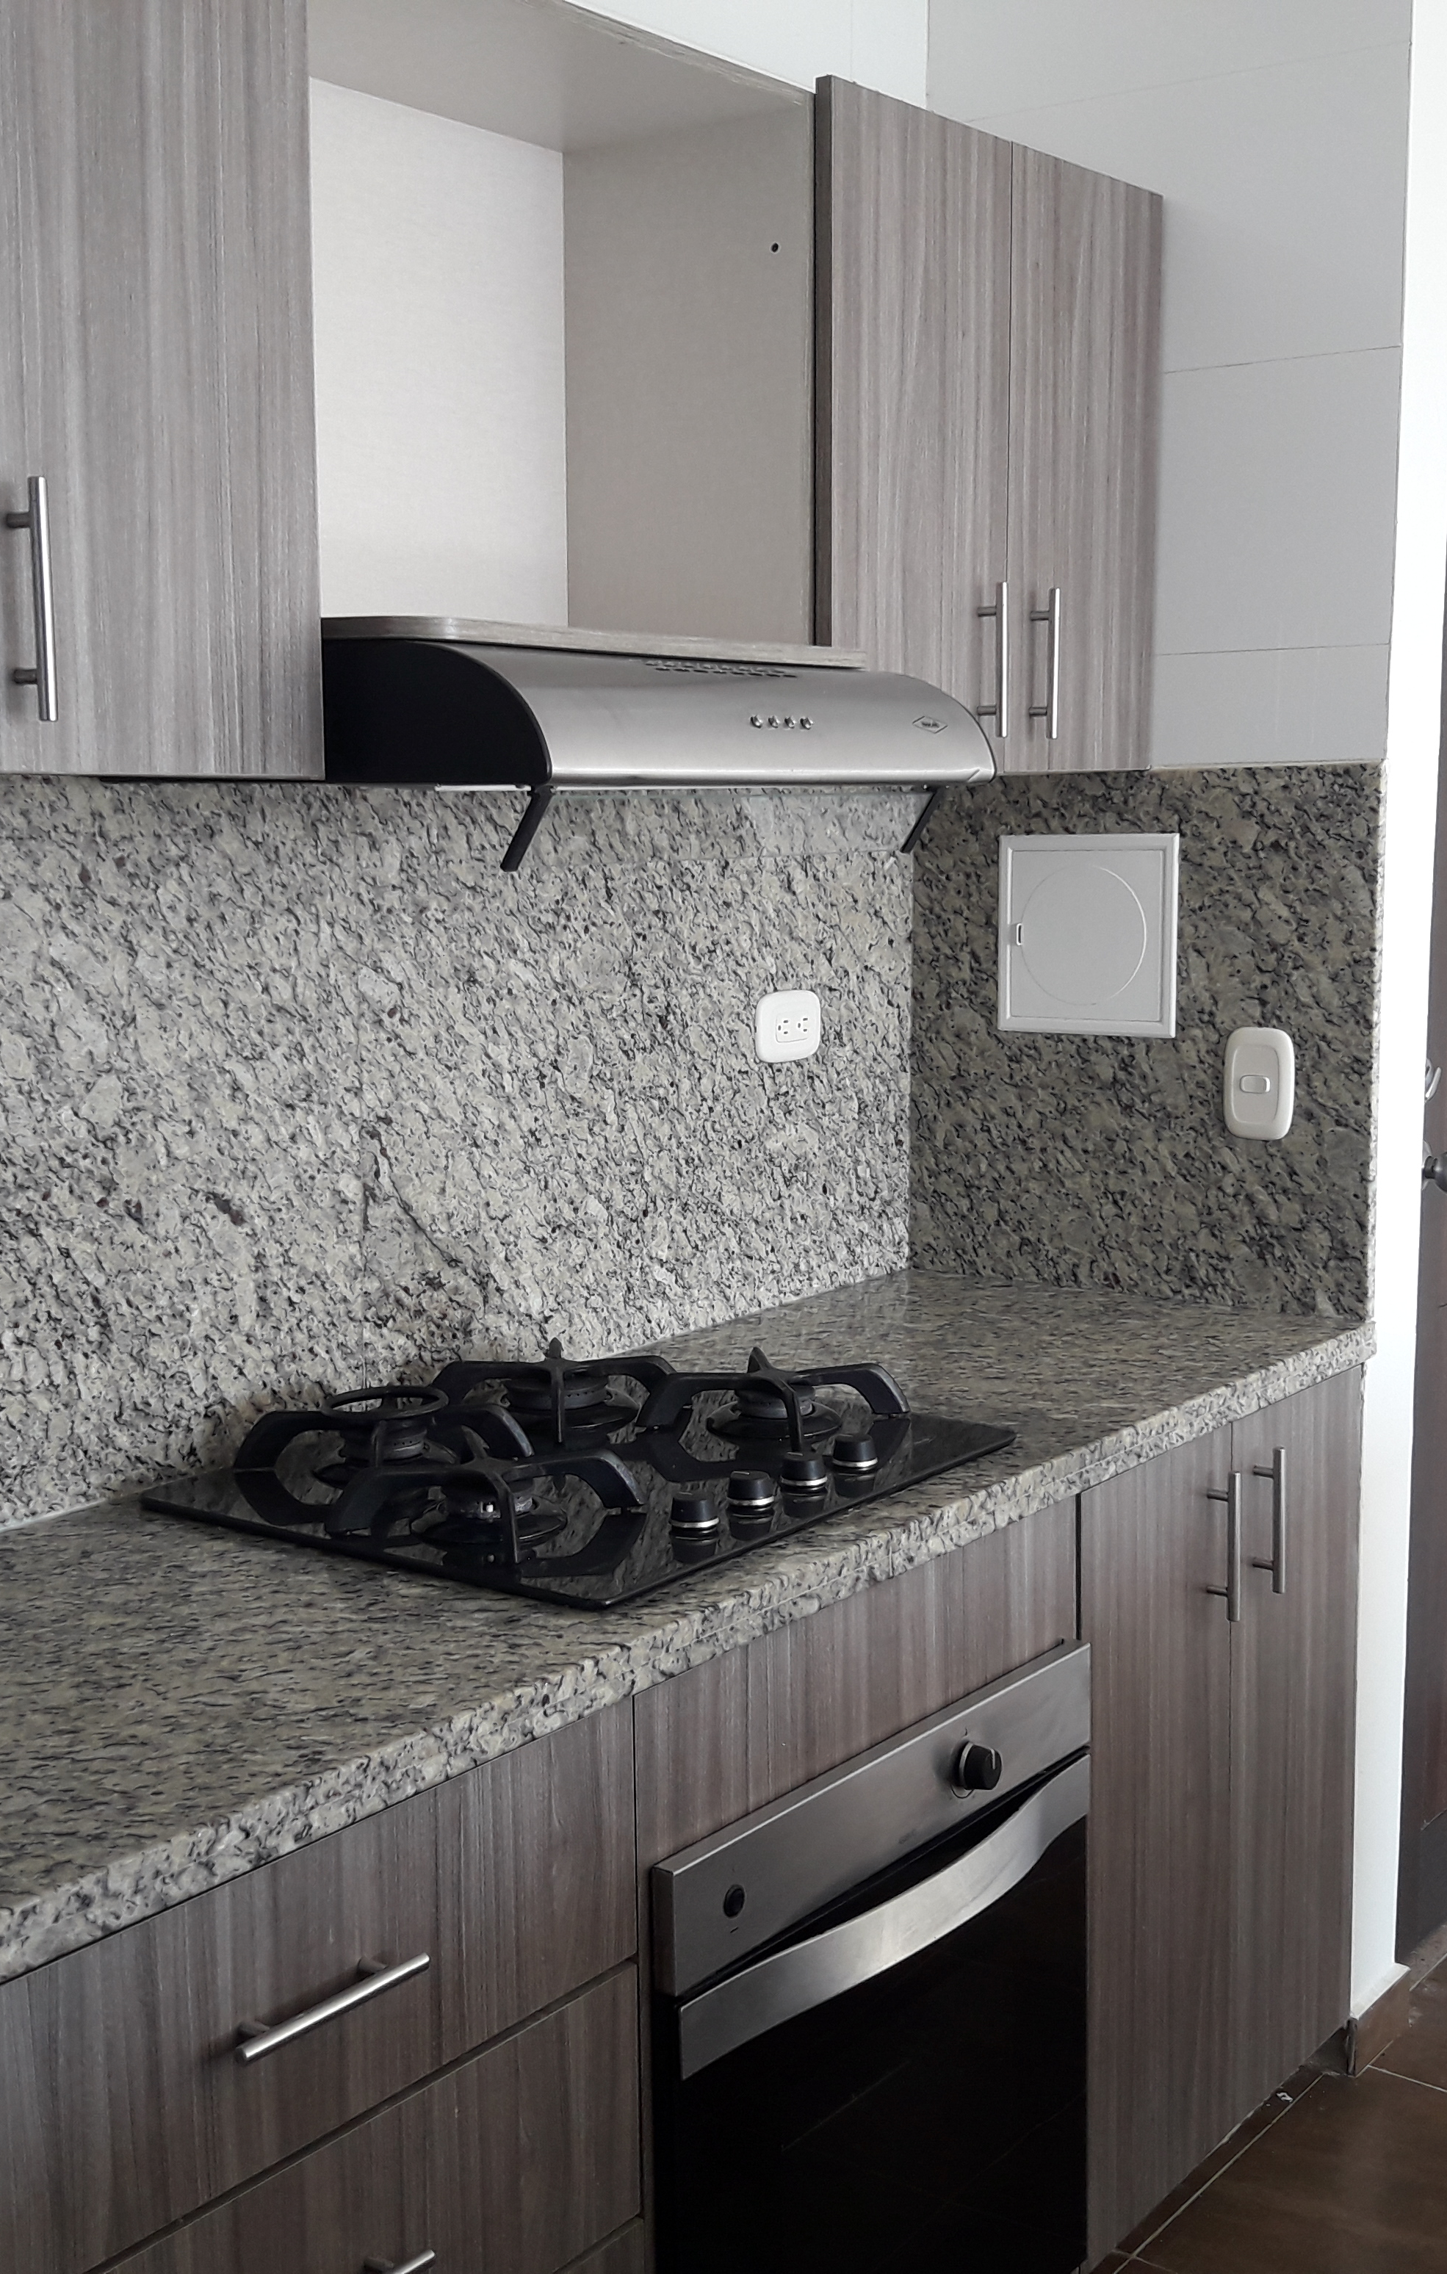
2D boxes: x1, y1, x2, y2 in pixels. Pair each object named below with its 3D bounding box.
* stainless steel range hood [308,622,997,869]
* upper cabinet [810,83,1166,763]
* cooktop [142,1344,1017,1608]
[{"bbox_3d":[-0.139,-0.324,2.079,0.501,0.171,0.591,6,10,37],"label":"stainless steel range hood"},{"bbox_3d":[0.170,-0.695,2.581,0.332,0.609,0.632,6,10,37],"label":"upper cabinet"},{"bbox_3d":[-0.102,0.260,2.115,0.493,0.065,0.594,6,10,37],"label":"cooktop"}]

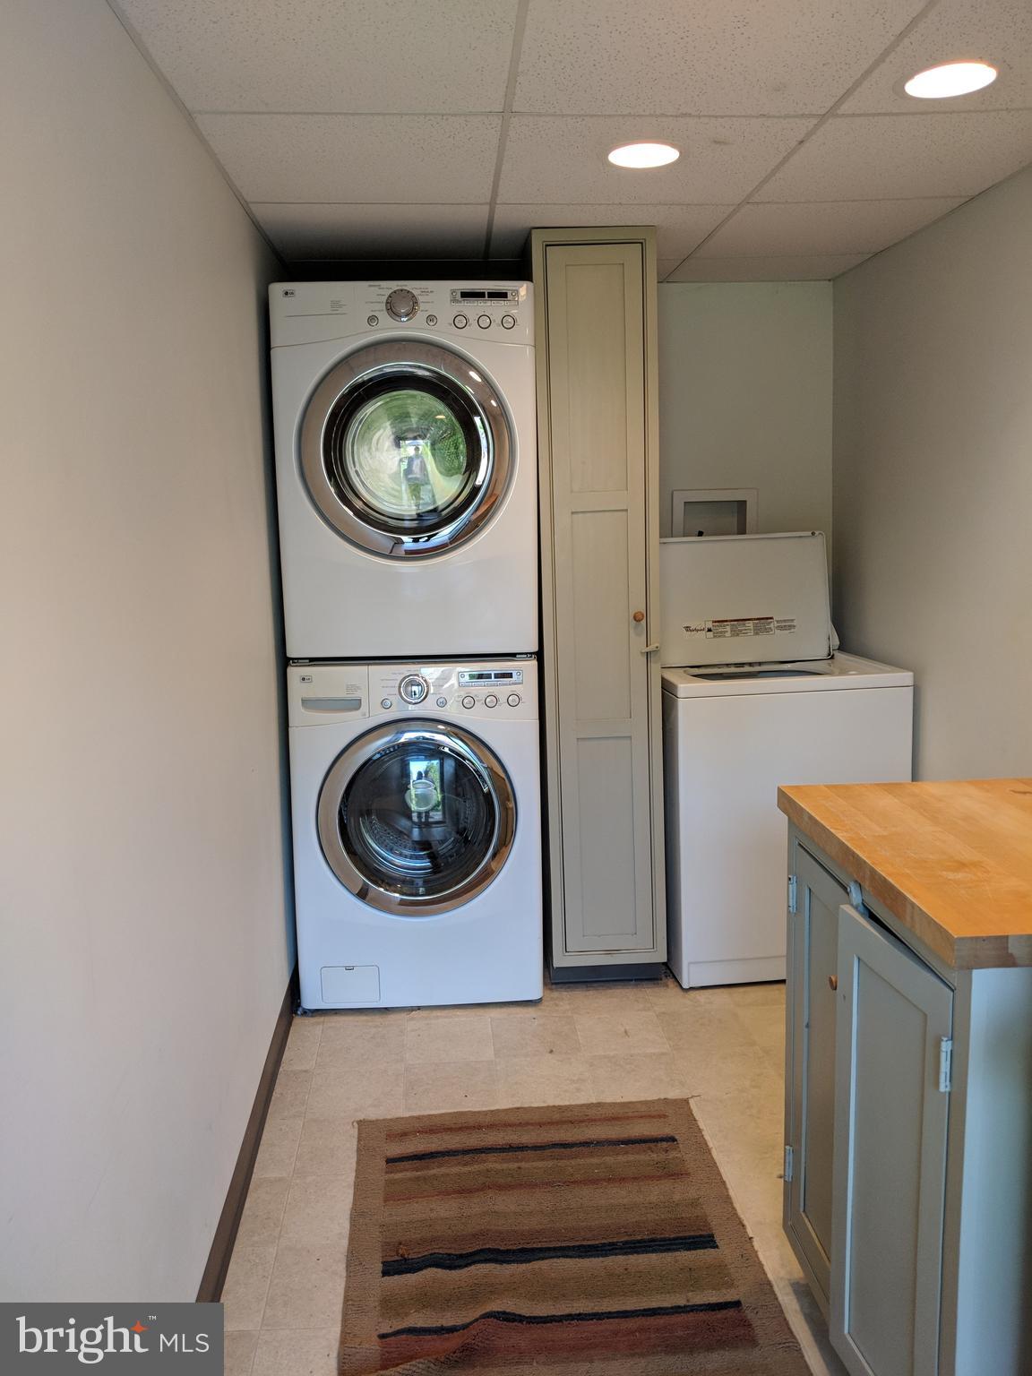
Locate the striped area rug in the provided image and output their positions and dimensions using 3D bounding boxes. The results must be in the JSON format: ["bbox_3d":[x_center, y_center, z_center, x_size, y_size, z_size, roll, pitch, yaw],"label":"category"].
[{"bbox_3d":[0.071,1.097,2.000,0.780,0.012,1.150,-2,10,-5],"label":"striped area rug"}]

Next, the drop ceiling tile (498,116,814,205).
[{"bbox_3d":[0.271,-1.151,2.337,0.605,0.018,0.600,-2,10,-3],"label":"drop ceiling tile"}]

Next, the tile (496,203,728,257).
[{"bbox_3d":[0.233,-1.249,2.930,0.605,0.018,0.600,-2,10,-3],"label":"tile"}]

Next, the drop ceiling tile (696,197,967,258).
[{"bbox_3d":[0.824,-1.271,2.966,0.560,0.018,0.600,-1,9,-2],"label":"drop ceiling tile"}]

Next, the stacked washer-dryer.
[{"bbox_3d":[-0.289,-0.107,3.257,0.686,1.985,0.760,-1,9,-1],"label":"stacked washer-dryer"}]

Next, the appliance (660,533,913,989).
[{"bbox_3d":[0.778,0.181,3.441,0.680,1.320,0.670,-2,10,-6],"label":"appliance"}]

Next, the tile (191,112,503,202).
[{"bbox_3d":[-0.328,-1.135,2.301,0.590,0.018,0.600,-2,10,-3],"label":"tile"}]

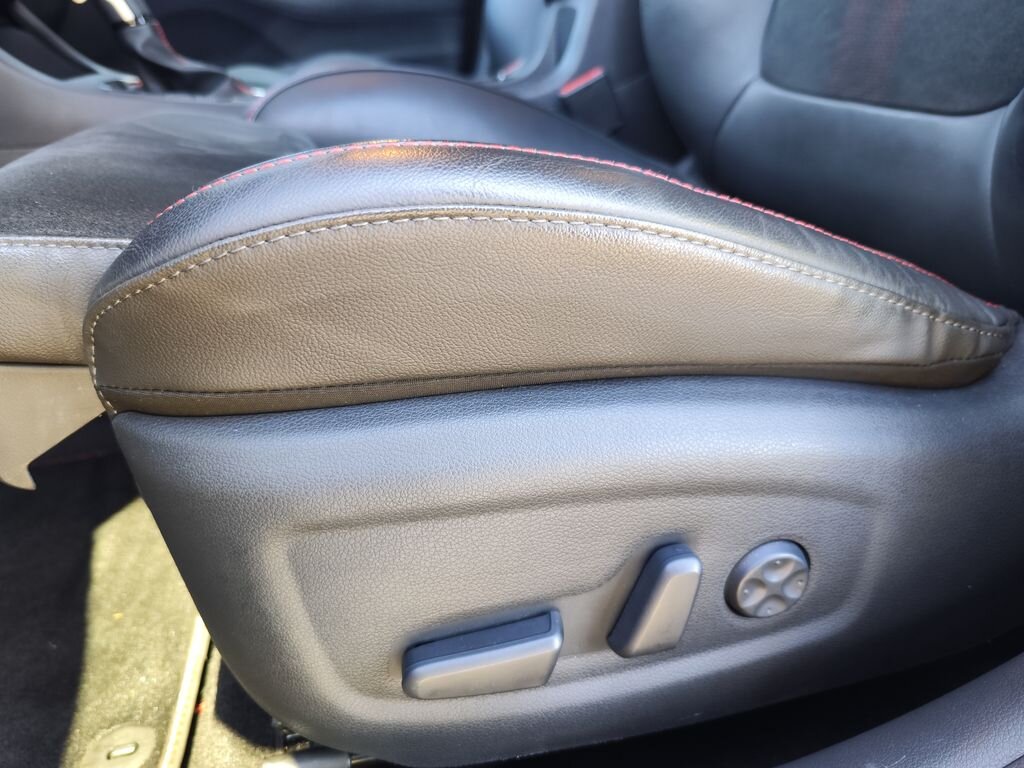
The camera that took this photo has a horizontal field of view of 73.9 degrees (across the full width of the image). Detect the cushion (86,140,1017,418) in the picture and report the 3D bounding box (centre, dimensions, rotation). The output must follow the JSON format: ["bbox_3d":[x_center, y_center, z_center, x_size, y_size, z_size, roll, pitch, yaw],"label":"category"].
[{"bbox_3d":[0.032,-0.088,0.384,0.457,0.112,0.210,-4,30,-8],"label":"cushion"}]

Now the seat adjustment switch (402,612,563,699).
[{"bbox_3d":[-0.014,0.134,0.333,0.078,0.030,0.018,-5,22,-10],"label":"seat adjustment switch"}]

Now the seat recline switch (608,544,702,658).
[{"bbox_3d":[0.072,0.109,0.342,0.031,0.060,0.018,8,19,-15],"label":"seat recline switch"}]

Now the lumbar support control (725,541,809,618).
[{"bbox_3d":[0.137,0.105,0.361,0.044,0.044,0.012,-5,22,-10],"label":"lumbar support control"}]

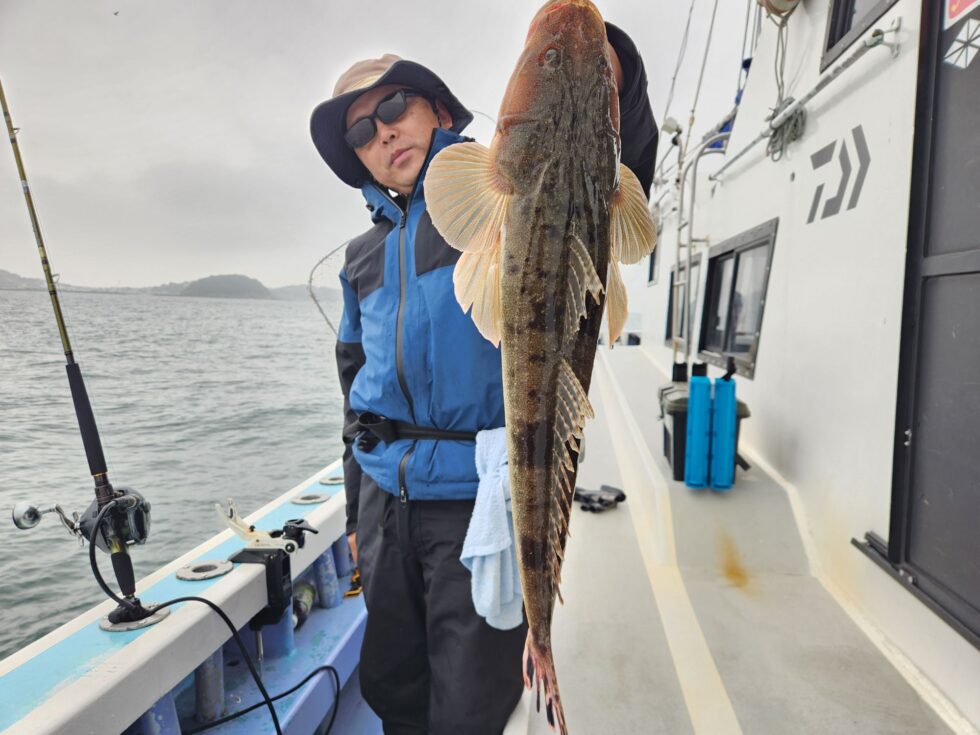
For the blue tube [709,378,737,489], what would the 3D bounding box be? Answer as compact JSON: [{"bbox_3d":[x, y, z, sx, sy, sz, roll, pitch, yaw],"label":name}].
[{"bbox_3d":[0.809,0.233,2.269,0.072,0.379,0.069,0,5,8],"label":"blue tube"}]

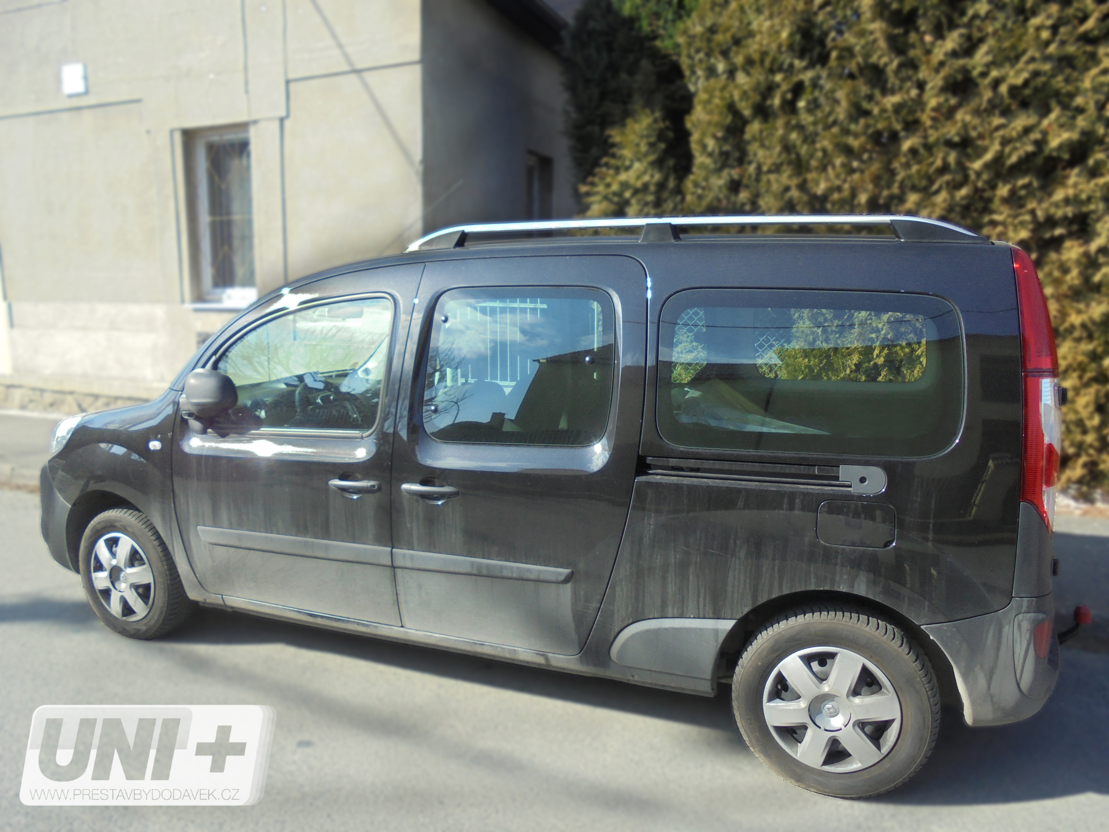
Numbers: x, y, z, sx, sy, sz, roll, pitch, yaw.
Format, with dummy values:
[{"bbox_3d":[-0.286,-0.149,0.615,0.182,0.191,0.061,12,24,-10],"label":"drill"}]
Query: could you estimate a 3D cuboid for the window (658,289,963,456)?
[{"bbox_3d":[0.755,-0.139,2.541,0.880,0.505,0.050,4,1,22],"label":"window"}]

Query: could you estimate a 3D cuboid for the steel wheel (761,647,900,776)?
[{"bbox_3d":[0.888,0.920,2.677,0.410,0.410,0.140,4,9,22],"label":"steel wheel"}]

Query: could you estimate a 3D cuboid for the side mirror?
[{"bbox_3d":[-1.383,-0.071,3.301,0.205,0.205,0.145,8,11,42],"label":"side mirror"}]

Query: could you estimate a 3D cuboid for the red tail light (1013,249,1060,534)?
[{"bbox_3d":[1.356,-0.076,2.361,0.140,0.790,0.165,-1,1,22],"label":"red tail light"}]

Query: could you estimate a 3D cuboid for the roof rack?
[{"bbox_3d":[0.358,-0.610,2.837,2.000,0.115,0.070,4,9,22],"label":"roof rack"}]

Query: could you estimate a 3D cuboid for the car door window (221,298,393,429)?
[{"bbox_3d":[-1.004,-0.209,3.279,0.840,0.535,0.050,4,-2,22],"label":"car door window"}]

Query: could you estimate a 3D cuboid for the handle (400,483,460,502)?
[{"bbox_3d":[-0.454,0.282,3.037,0.235,0.070,0.060,4,9,22],"label":"handle"}]

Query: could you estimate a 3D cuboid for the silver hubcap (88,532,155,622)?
[{"bbox_3d":[-1.968,0.741,3.802,0.405,0.405,0.050,4,8,24],"label":"silver hubcap"}]

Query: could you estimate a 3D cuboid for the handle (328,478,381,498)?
[{"bbox_3d":[-0.756,0.271,3.168,0.235,0.070,0.060,4,9,22],"label":"handle"}]

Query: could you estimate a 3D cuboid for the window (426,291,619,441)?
[{"bbox_3d":[-0.136,-0.179,2.911,0.725,0.545,0.050,4,1,22],"label":"window"}]

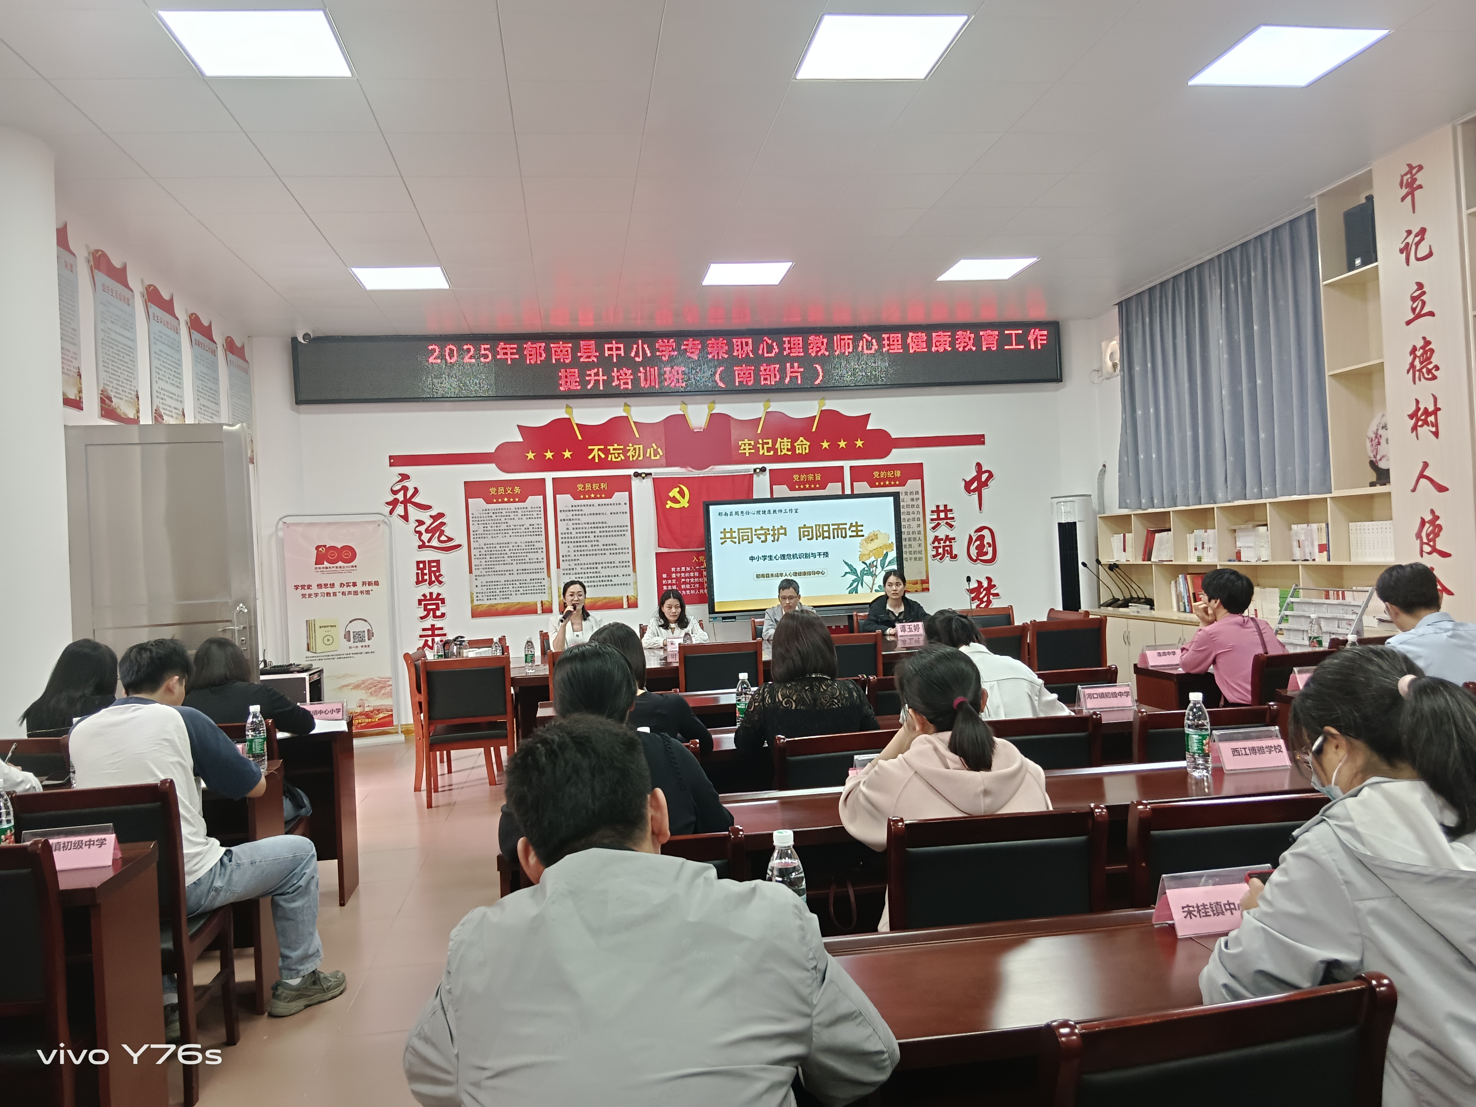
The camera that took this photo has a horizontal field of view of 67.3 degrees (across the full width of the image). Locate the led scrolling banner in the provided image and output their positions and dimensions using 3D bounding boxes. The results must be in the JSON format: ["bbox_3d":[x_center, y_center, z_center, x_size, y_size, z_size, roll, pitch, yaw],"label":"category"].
[{"bbox_3d":[-0.377,-1.723,10.001,6.901,0.570,0.120,-3,0,-8],"label":"led scrolling banner"}]

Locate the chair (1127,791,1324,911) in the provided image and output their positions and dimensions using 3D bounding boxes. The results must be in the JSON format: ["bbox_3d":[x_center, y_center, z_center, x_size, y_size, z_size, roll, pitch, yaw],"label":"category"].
[{"bbox_3d":[0.959,0.928,2.399,0.434,0.899,0.525,-3,0,-8],"label":"chair"}]

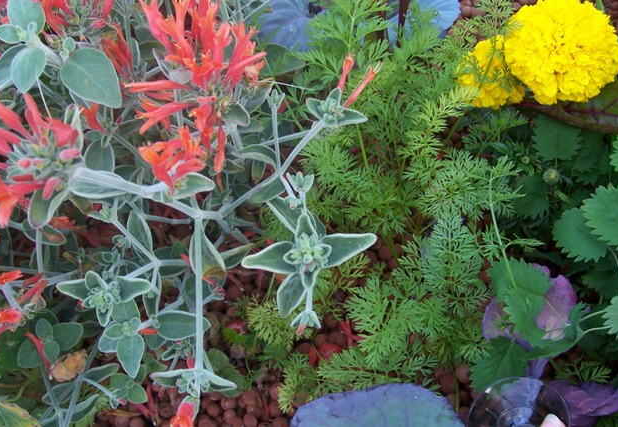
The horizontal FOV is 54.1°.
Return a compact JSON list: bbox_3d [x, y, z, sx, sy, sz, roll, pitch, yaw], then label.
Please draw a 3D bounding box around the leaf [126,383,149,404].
[{"bbox_3d":[-0.170,0.178,0.600,0.024,0.006,0.019,37,87,-5],"label":"leaf"}]

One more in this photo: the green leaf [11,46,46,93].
[{"bbox_3d":[-0.208,-0.107,0.449,0.025,0.010,0.037,10,79,2],"label":"green leaf"}]

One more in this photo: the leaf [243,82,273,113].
[{"bbox_3d":[-0.043,-0.099,0.514,0.036,0.010,0.023,-47,54,-9],"label":"leaf"}]

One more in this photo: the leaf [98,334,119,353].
[{"bbox_3d":[-0.158,0.103,0.487,0.029,0.007,0.020,-34,66,10],"label":"leaf"}]

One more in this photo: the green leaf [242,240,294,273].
[{"bbox_3d":[-0.030,0.033,0.453,0.041,0.009,0.022,-6,62,-7],"label":"green leaf"}]

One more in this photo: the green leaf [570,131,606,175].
[{"bbox_3d":[0.289,-0.068,0.627,0.044,0.010,0.056,15,74,8],"label":"green leaf"}]

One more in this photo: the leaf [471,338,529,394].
[{"bbox_3d":[0.176,0.141,0.556,0.047,0.011,0.058,30,70,13],"label":"leaf"}]

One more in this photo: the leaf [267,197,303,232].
[{"bbox_3d":[-0.020,0.004,0.487,0.023,0.009,0.042,-38,83,-2],"label":"leaf"}]

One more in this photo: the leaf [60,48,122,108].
[{"bbox_3d":[-0.152,-0.094,0.425,0.036,0.010,0.054,-42,79,-14],"label":"leaf"}]

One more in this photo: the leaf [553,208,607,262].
[{"bbox_3d":[0.231,0.017,0.512,0.048,0.009,0.038,33,76,6],"label":"leaf"}]

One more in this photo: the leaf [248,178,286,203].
[{"bbox_3d":[-0.038,-0.021,0.535,0.035,0.009,0.019,-35,93,-5],"label":"leaf"}]

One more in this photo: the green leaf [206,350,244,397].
[{"bbox_3d":[-0.076,0.150,0.568,0.032,0.010,0.046,-28,97,-15],"label":"green leaf"}]

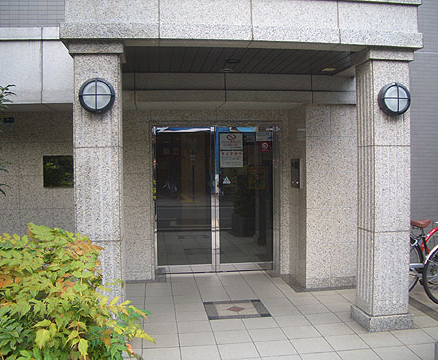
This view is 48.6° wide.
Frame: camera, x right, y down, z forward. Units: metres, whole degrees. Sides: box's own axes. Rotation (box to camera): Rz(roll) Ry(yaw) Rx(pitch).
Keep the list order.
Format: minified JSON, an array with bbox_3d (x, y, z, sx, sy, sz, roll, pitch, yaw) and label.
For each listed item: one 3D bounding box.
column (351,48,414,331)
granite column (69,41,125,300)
[{"bbox_3d":[1.461,0.096,4.323,0.408,2.419,0.408,-1,2,-7],"label":"column"},{"bbox_3d":[-0.967,0.132,4.018,0.408,2.436,0.408,-1,2,-7],"label":"granite column"}]

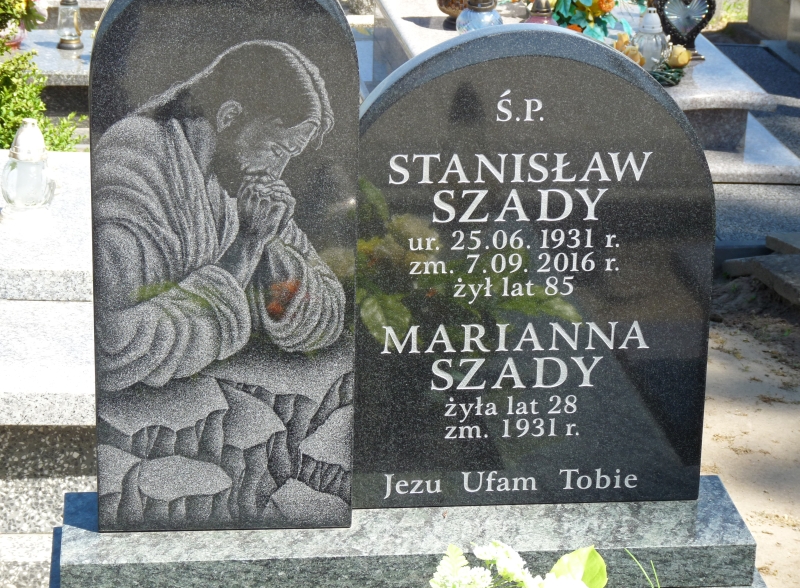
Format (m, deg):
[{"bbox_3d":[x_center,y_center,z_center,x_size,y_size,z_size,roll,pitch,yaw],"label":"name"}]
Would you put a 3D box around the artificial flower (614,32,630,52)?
[{"bbox_3d":[0.555,-0.622,5.820,0.045,0.054,0.047,-1,18,-6],"label":"artificial flower"}]

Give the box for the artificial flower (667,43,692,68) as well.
[{"bbox_3d":[0.689,-0.585,5.740,0.058,0.052,0.056,-1,18,-6],"label":"artificial flower"}]

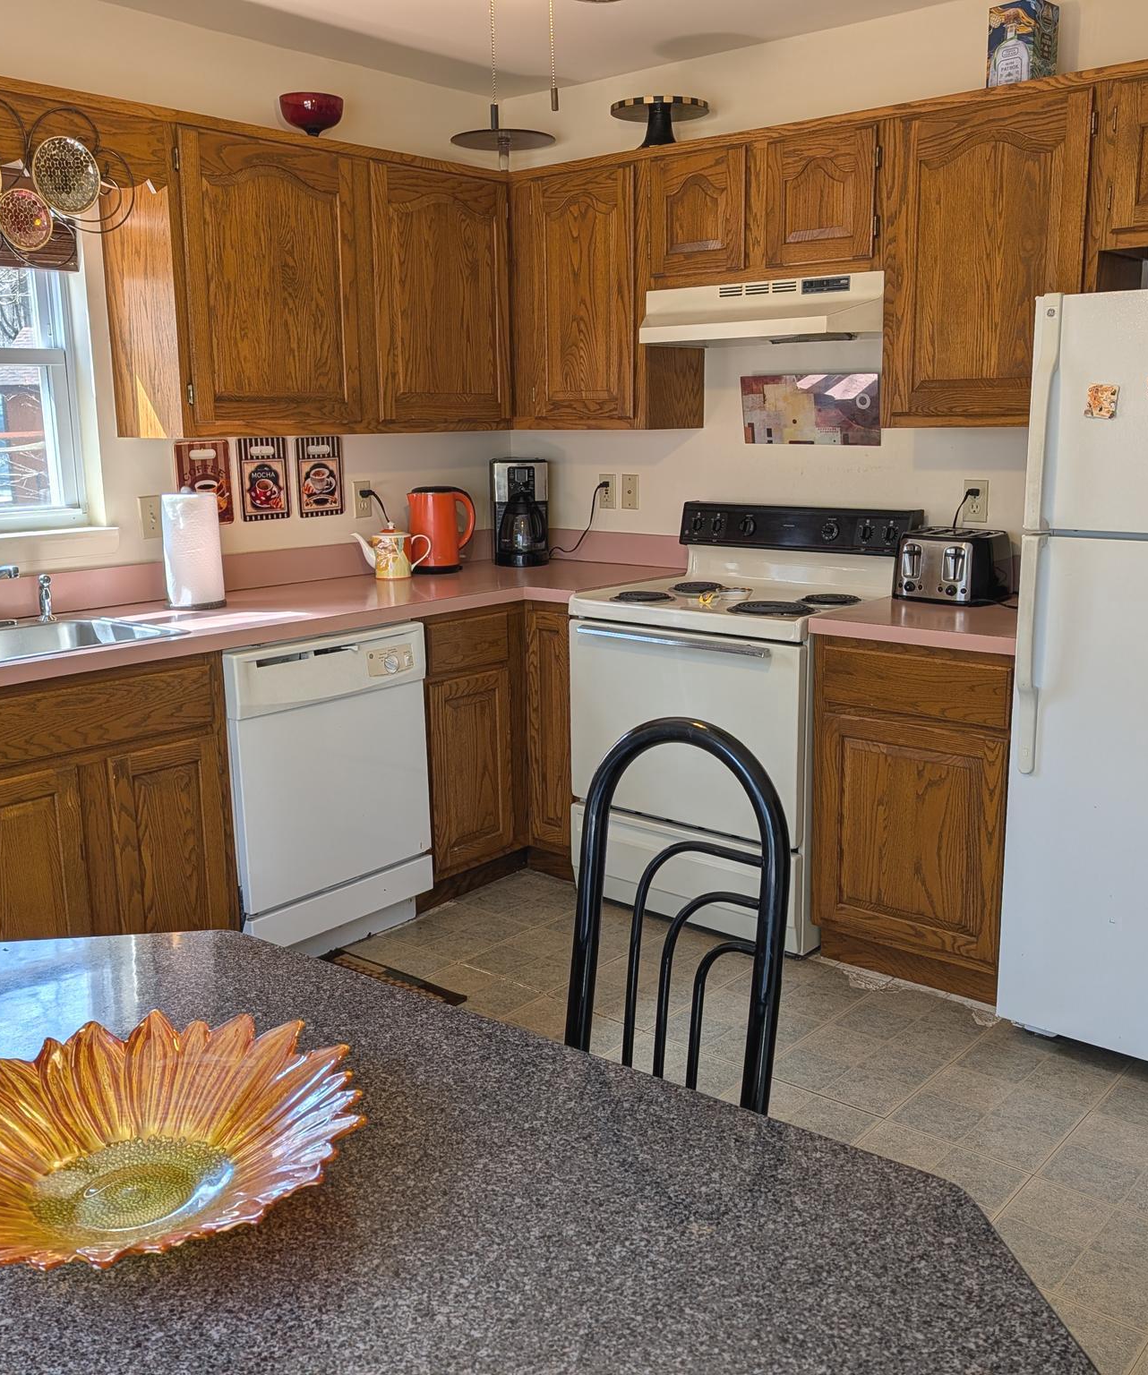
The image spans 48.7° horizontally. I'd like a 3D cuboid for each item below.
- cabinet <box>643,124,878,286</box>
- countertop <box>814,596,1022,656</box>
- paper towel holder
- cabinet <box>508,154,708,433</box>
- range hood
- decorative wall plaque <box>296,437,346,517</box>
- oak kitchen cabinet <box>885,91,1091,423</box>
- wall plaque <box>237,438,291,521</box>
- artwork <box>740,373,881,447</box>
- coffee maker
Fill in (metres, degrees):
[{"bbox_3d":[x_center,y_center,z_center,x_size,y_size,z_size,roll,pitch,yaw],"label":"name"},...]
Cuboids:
[{"bbox_3d":[0.583,-1.286,3.460,0.754,0.362,0.323,9,16,40],"label":"cabinet"},{"bbox_3d":[0.990,-0.170,3.146,0.550,0.038,0.637,9,16,40],"label":"countertop"},{"bbox_3d":[-1.022,-0.373,3.376,0.172,0.318,0.172,9,16,40],"label":"paper towel holder"},{"bbox_3d":[0.101,-1.181,3.905,0.520,0.754,0.323,9,16,40],"label":"cabinet"},{"bbox_3d":[0.545,-1.025,3.466,0.750,0.151,0.452,9,16,40],"label":"range hood"},{"bbox_3d":[-0.774,-0.644,3.885,0.010,0.239,0.166,9,16,40],"label":"decorative wall plaque"},{"bbox_3d":[1.060,-1.022,3.125,0.484,0.744,0.325,9,16,40],"label":"oak kitchen cabinet"},{"bbox_3d":[-0.901,-0.609,3.707,0.010,0.238,0.164,9,16,40],"label":"wall plaque"},{"bbox_3d":[0.683,-0.805,3.685,0.452,0.198,0.022,9,16,40],"label":"artwork"},{"bbox_3d":[-0.193,-0.591,4.295,0.190,0.343,0.220,-3,12,-9],"label":"coffee maker"}]

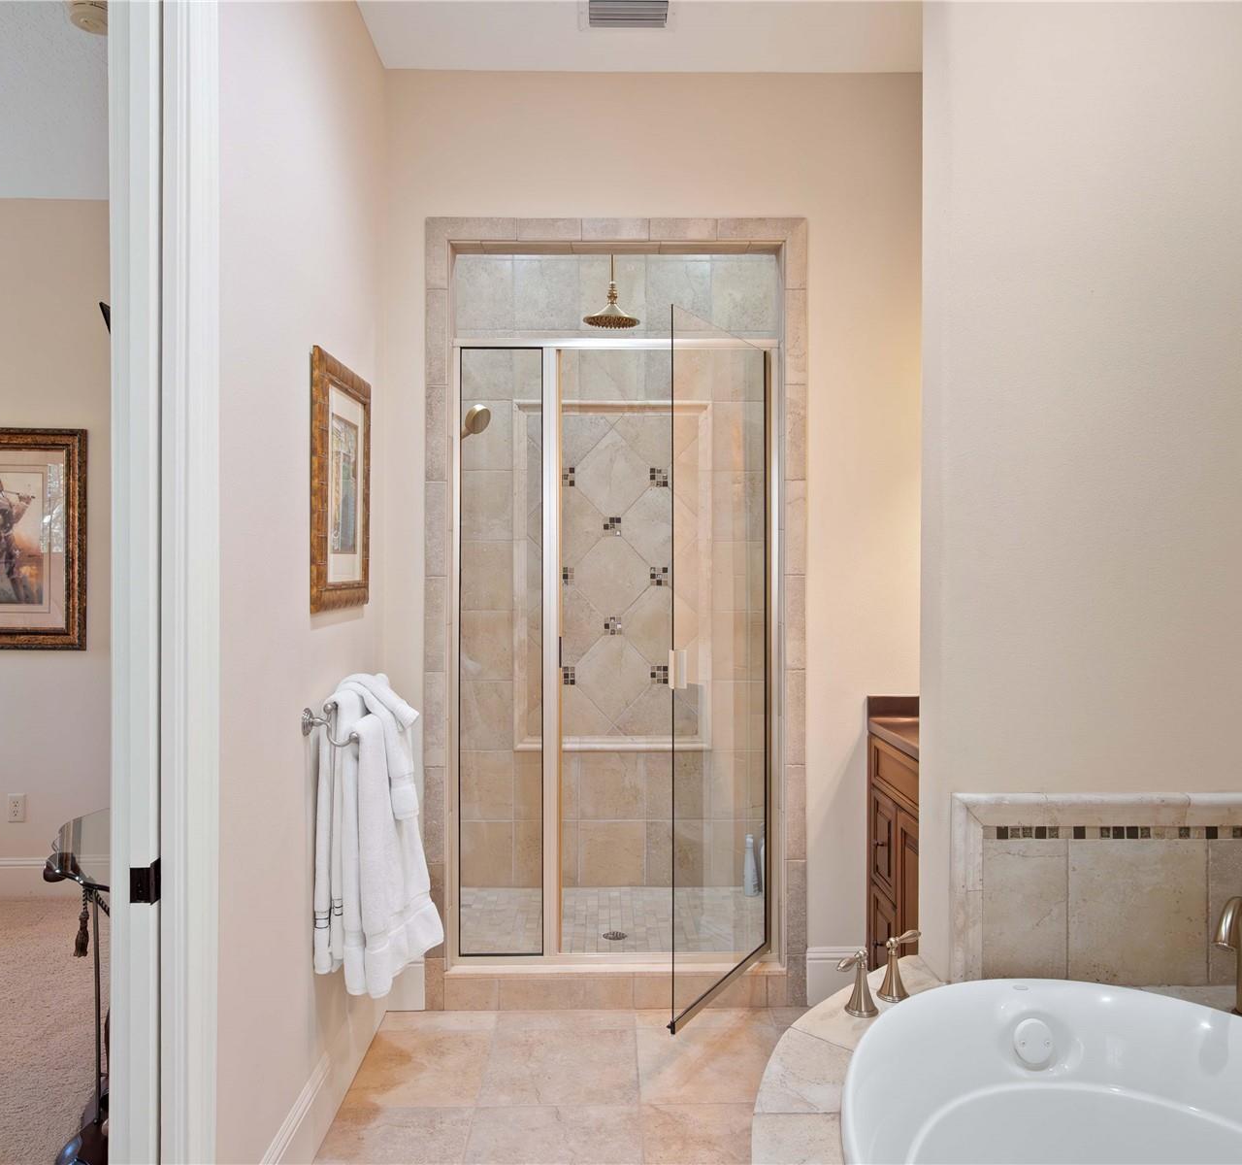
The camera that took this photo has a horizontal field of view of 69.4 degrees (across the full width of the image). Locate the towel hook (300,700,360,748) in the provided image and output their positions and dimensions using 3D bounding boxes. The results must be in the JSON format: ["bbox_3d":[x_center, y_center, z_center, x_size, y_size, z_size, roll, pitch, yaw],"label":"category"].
[{"bbox_3d":[-0.690,0.338,2.140,0.125,0.105,0.067,0,1,-1],"label":"towel hook"}]

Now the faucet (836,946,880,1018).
[{"bbox_3d":[0.461,0.792,1.769,0.120,0.122,0.067,0,1,-42],"label":"faucet"}]

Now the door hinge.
[{"bbox_3d":[-0.752,0.472,1.415,0.033,0.065,0.033,0,1,-1],"label":"door hinge"}]

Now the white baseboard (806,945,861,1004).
[{"bbox_3d":[0.716,1.304,2.981,0.195,0.200,0.018,0,1,-1],"label":"white baseboard"}]

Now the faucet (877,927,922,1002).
[{"bbox_3d":[0.583,0.790,1.863,0.120,0.122,0.067,0,1,-37],"label":"faucet"}]

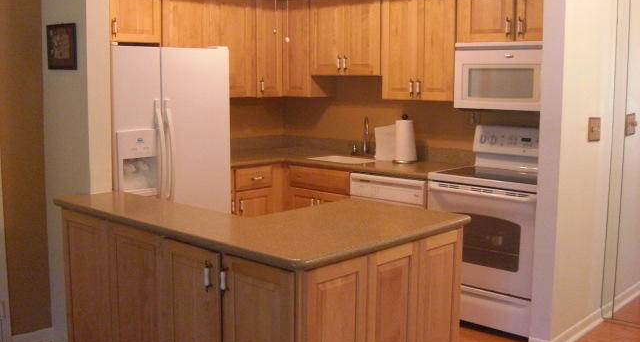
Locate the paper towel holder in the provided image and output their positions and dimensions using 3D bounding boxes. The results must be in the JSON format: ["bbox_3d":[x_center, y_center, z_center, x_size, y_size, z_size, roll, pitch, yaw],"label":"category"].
[{"bbox_3d":[0.610,-0.228,4.985,0.172,0.340,0.172,0,8,0],"label":"paper towel holder"}]

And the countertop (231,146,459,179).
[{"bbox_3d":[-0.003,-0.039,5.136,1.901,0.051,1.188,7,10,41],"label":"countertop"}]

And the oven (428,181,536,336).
[{"bbox_3d":[1.151,0.493,4.389,0.757,0.861,0.635,7,11,42],"label":"oven"}]

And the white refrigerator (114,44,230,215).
[{"bbox_3d":[-1.163,0.073,4.470,0.861,1.713,0.846,7,10,41],"label":"white refrigerator"}]

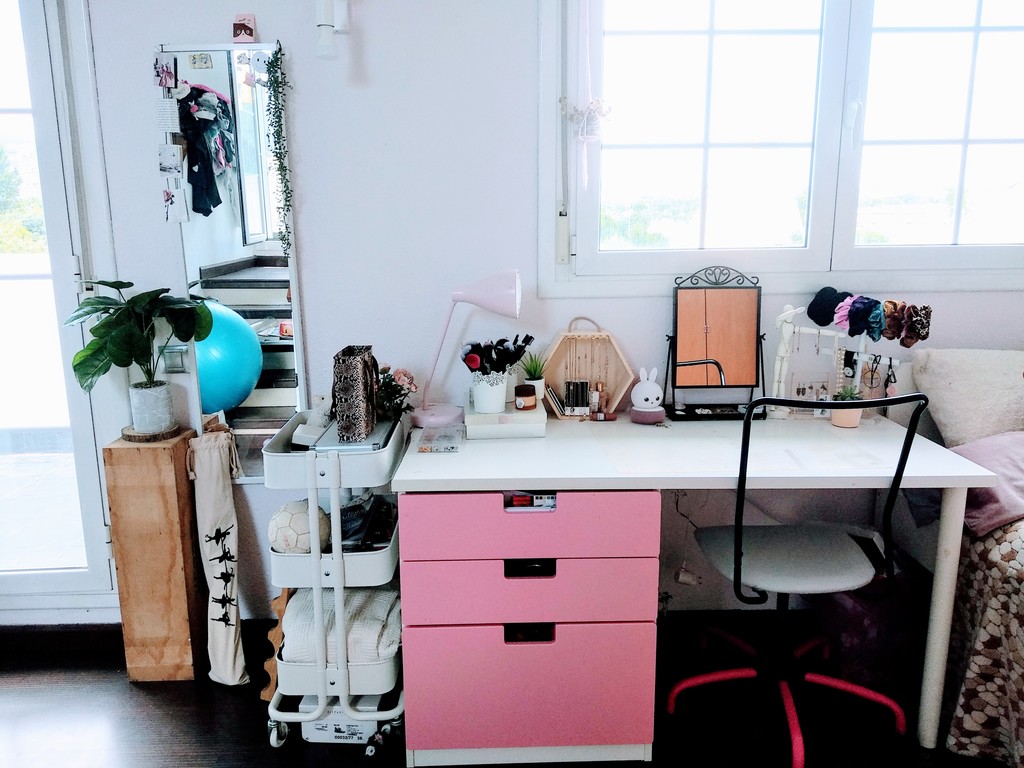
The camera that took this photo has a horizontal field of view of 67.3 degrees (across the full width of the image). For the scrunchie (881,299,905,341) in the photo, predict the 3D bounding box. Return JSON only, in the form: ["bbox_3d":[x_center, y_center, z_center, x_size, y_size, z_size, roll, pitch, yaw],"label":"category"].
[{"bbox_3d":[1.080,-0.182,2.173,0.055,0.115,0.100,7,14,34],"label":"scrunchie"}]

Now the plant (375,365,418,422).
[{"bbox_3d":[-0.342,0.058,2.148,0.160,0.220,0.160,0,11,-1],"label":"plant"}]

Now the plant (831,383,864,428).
[{"bbox_3d":[0.968,0.060,2.221,0.095,0.123,0.095,0,11,-1],"label":"plant"}]

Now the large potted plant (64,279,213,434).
[{"bbox_3d":[-1.056,-0.076,2.187,0.410,0.440,0.340,0,11,-1],"label":"large potted plant"}]

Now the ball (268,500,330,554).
[{"bbox_3d":[-0.549,0.381,1.987,0.169,0.169,0.169,0,11,-1],"label":"ball"}]

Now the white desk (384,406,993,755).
[{"bbox_3d":[0.423,0.520,2.128,1.395,0.738,0.612,0,11,0],"label":"white desk"}]

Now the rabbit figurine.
[{"bbox_3d":[0.405,0.034,2.281,0.103,0.156,0.100,-2,11,-8],"label":"rabbit figurine"}]

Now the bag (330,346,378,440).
[{"bbox_3d":[-0.411,0.024,2.038,0.090,0.220,0.165,0,11,0],"label":"bag"}]

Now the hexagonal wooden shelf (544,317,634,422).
[{"bbox_3d":[0.215,-0.047,2.259,0.283,0.295,0.085,0,12,-1],"label":"hexagonal wooden shelf"}]

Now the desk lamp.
[{"bbox_3d":[-0.135,-0.111,2.263,0.330,0.452,0.162,1,11,6],"label":"desk lamp"}]

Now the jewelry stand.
[{"bbox_3d":[0.939,-0.059,2.269,0.330,0.330,0.150,0,11,0],"label":"jewelry stand"}]

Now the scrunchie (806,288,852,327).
[{"bbox_3d":[0.939,-0.230,2.280,0.090,0.115,0.110,9,14,38],"label":"scrunchie"}]

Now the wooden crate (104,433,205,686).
[{"bbox_3d":[-1.040,0.508,2.300,0.182,0.711,0.208,-1,11,-3],"label":"wooden crate"}]

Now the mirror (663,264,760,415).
[{"bbox_3d":[0.610,-0.121,2.298,0.280,0.440,0.120,0,11,0],"label":"mirror"}]

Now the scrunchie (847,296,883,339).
[{"bbox_3d":[1.029,-0.193,2.238,0.075,0.118,0.105,9,14,38],"label":"scrunchie"}]

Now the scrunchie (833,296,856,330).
[{"bbox_3d":[0.984,-0.211,2.269,0.055,0.107,0.095,7,14,34],"label":"scrunchie"}]

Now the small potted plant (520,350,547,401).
[{"bbox_3d":[0.062,-0.022,2.252,0.072,0.137,0.072,0,11,0],"label":"small potted plant"}]

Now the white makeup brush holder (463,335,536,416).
[{"bbox_3d":[-0.038,-0.031,2.136,0.195,0.212,0.160,0,11,0],"label":"white makeup brush holder"}]

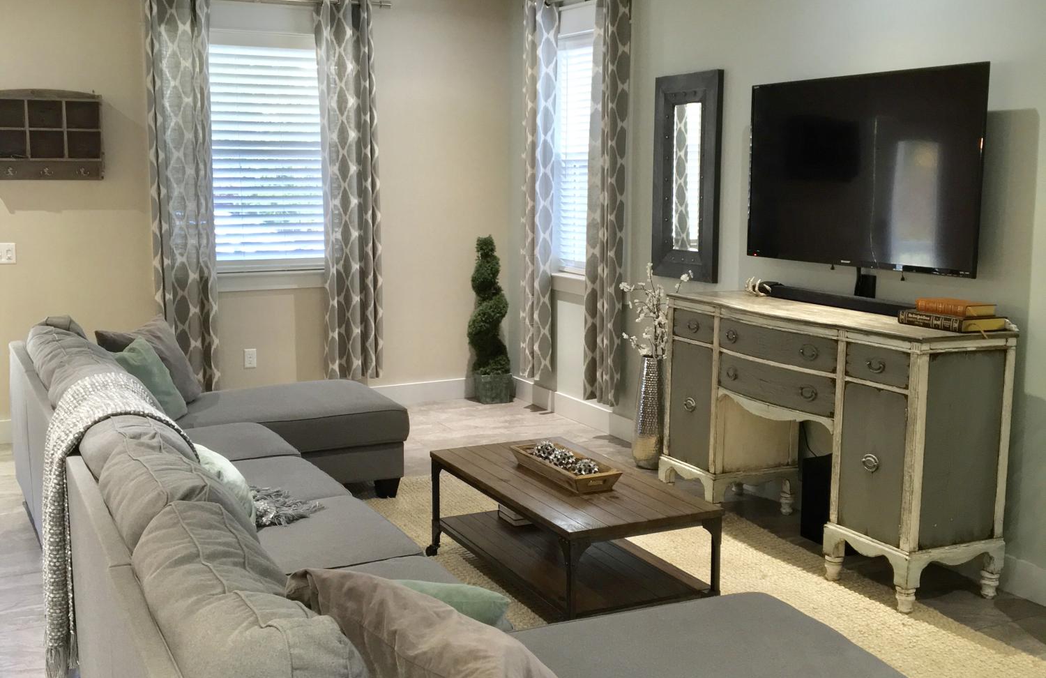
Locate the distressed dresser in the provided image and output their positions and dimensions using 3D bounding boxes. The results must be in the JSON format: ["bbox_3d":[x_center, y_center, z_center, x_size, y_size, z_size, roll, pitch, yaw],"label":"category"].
[{"bbox_3d":[1.229,0.382,5.045,0.507,1.030,1.636,-4,10,-27],"label":"distressed dresser"}]

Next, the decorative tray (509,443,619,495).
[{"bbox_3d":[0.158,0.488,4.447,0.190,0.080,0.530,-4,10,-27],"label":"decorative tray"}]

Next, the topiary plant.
[{"bbox_3d":[-0.220,-0.137,7.938,0.265,1.133,0.235,-4,10,-27],"label":"topiary plant"}]

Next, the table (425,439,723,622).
[{"bbox_3d":[0.156,0.748,4.471,0.610,0.445,1.180,-4,10,-27],"label":"table"}]

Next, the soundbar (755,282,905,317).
[{"bbox_3d":[1.385,-0.169,5.052,0.084,0.057,1.091,-4,10,-27],"label":"soundbar"}]

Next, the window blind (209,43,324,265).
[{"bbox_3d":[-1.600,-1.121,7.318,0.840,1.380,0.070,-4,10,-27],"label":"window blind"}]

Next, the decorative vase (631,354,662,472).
[{"bbox_3d":[0.687,0.384,6.370,0.178,0.604,0.178,0,9,0],"label":"decorative vase"}]

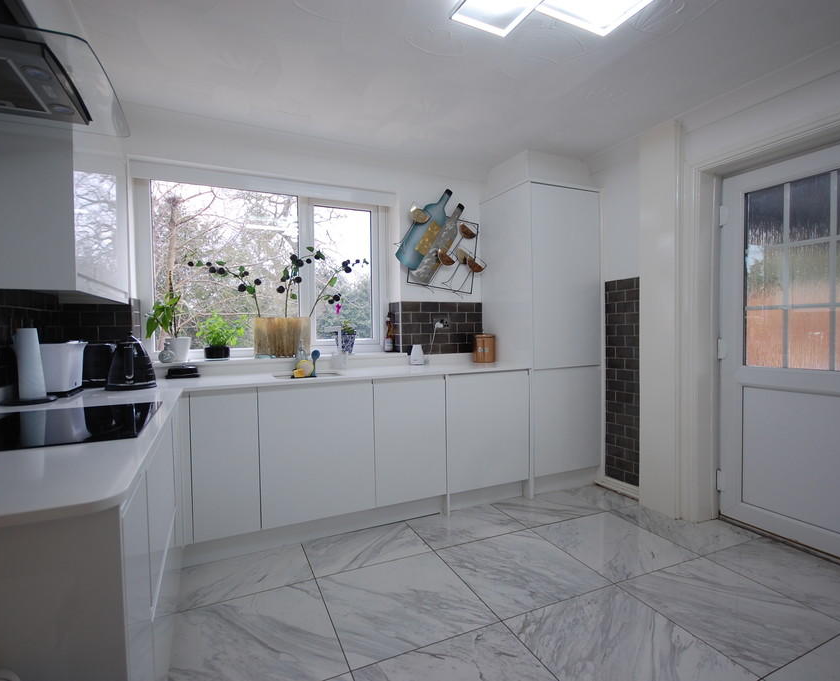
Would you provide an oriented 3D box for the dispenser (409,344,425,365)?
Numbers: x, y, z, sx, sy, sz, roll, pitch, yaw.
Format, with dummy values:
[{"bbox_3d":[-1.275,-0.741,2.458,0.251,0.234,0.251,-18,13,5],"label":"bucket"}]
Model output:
[{"bbox_3d":[-0.022,0.110,3.049,0.105,0.150,0.090,-1,2,-25],"label":"dispenser"}]

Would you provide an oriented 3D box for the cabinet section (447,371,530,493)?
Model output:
[{"bbox_3d":[0.335,0.567,2.950,0.613,0.722,0.540,-1,1,-24],"label":"cabinet section"}]

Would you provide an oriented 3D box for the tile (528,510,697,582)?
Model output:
[{"bbox_3d":[1.022,1.080,2.278,0.595,0.010,0.590,-1,1,-23],"label":"tile"}]

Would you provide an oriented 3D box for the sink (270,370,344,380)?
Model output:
[{"bbox_3d":[-0.633,0.290,2.443,0.420,0.180,0.390,-1,1,-26],"label":"sink"}]

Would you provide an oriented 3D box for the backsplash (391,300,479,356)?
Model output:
[{"bbox_3d":[0.160,-0.094,3.217,0.740,0.390,0.025,-1,2,-25],"label":"backsplash"}]

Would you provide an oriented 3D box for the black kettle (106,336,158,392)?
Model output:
[{"bbox_3d":[-1.364,0.102,2.005,0.200,0.258,0.220,-2,2,-34],"label":"black kettle"}]

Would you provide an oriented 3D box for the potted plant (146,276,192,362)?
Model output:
[{"bbox_3d":[-1.472,-0.118,2.491,0.235,0.490,0.220,-1,2,-25],"label":"potted plant"}]

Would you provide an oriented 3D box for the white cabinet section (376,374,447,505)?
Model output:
[{"bbox_3d":[-0.160,0.574,2.730,0.446,0.722,0.540,-1,1,-24],"label":"white cabinet section"}]

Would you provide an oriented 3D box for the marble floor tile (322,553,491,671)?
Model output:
[{"bbox_3d":[-0.078,1.104,1.816,0.600,0.010,0.585,-1,2,-24],"label":"marble floor tile"}]

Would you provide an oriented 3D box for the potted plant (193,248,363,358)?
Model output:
[{"bbox_3d":[-0.873,-0.236,2.787,1.120,0.700,0.240,-1,2,-25],"label":"potted plant"}]

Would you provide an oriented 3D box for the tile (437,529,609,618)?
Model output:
[{"bbox_3d":[0.476,1.088,2.047,0.600,0.010,0.593,-1,1,-24],"label":"tile"}]

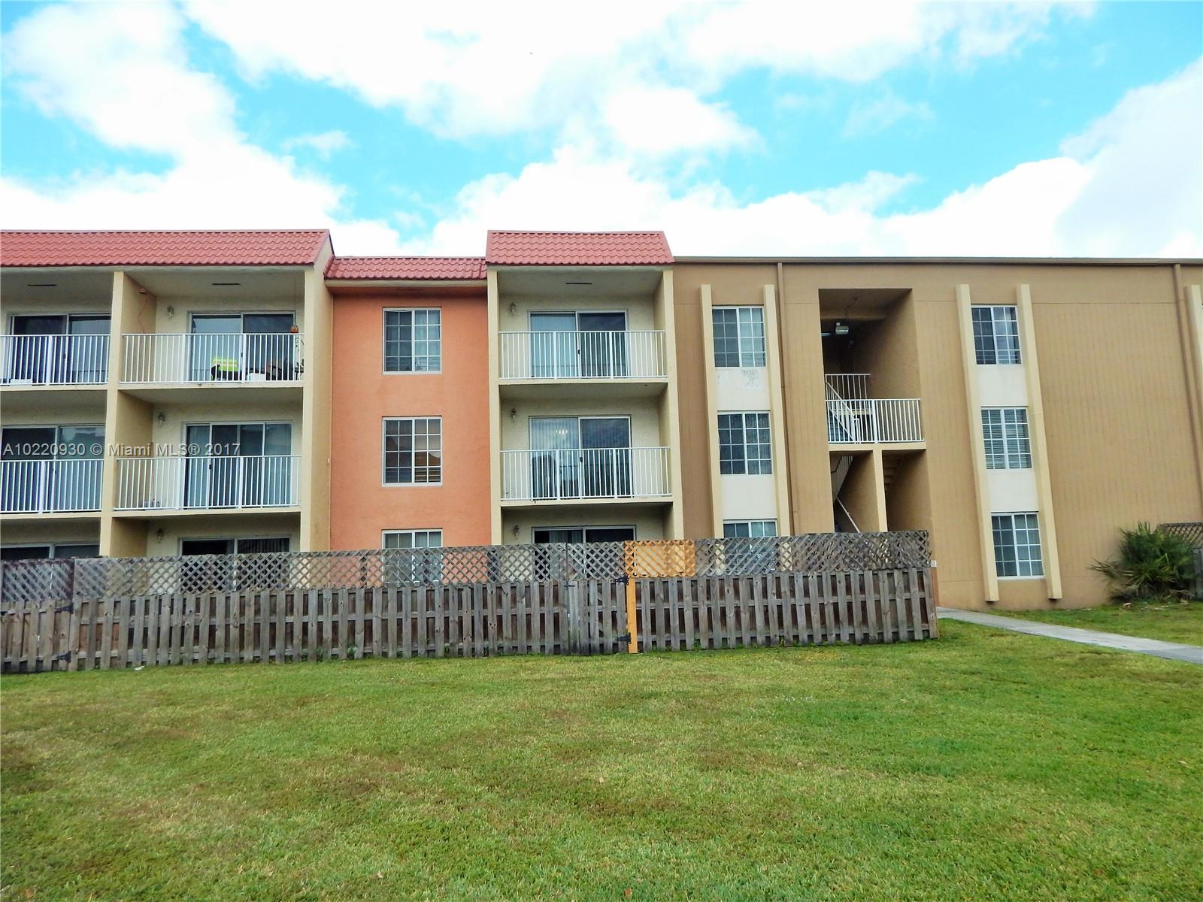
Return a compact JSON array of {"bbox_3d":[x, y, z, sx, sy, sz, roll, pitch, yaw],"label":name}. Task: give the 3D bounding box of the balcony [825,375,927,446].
[{"bbox_3d":[6.741,-0.568,19.585,2.500,1.310,1.400,-1,-7,-5],"label":"balcony"}]

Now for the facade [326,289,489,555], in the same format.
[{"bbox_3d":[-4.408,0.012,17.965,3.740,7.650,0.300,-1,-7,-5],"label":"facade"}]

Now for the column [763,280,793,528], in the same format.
[{"bbox_3d":[4.290,-0.294,18.609,0.250,7.650,0.230,-1,-7,-5],"label":"column"}]

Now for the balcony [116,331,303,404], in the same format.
[{"bbox_3d":[-8.277,-1.799,16.908,3.720,1.200,1.550,-1,-7,-5],"label":"balcony"}]

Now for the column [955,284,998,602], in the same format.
[{"bbox_3d":[9.429,-0.296,19.221,0.225,7.945,0.200,-1,-7,-5],"label":"column"}]

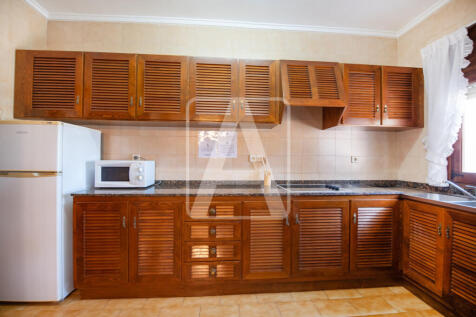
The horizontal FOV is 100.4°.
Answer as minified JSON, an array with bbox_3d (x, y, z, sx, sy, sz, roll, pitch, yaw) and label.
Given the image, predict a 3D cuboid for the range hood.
[{"bbox_3d":[0.723,-0.648,2.072,0.608,0.617,0.490,1,0,-4],"label":"range hood"}]

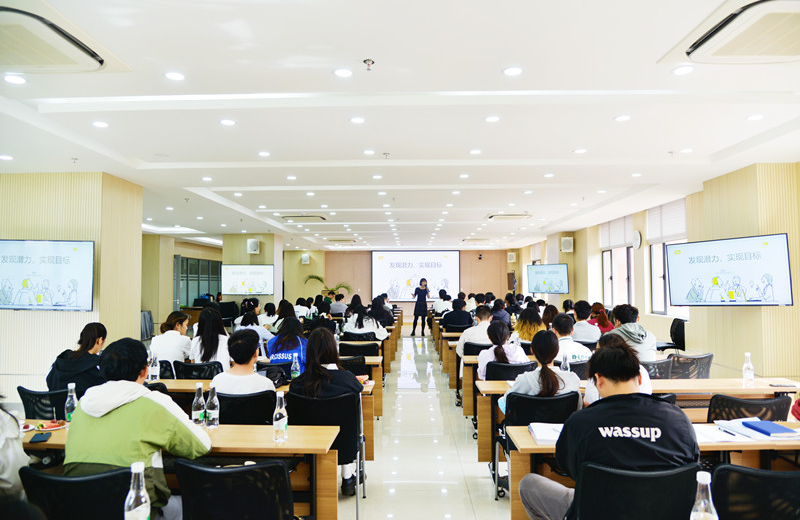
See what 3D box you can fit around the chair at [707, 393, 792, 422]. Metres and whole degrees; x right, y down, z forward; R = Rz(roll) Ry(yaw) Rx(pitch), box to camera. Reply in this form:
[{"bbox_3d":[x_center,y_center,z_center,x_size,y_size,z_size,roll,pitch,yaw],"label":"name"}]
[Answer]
[{"bbox_3d":[2.040,1.212,3.308,0.480,0.860,0.580,-1,-2,6],"label":"chair"}]

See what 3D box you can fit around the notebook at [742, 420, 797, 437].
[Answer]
[{"bbox_3d":[2.136,0.974,3.078,0.172,0.020,0.250,0,-3,4],"label":"notebook"}]

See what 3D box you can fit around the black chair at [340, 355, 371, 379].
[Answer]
[{"bbox_3d":[-0.512,1.294,5.000,0.470,0.870,0.570,0,-3,1],"label":"black chair"}]

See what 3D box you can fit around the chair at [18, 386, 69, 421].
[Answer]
[{"bbox_3d":[-2.122,1.250,3.600,0.480,0.860,0.580,-1,-3,9],"label":"chair"}]

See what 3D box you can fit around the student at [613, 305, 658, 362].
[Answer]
[{"bbox_3d":[2.030,1.058,4.911,0.530,1.313,0.850,0,-3,-7],"label":"student"}]

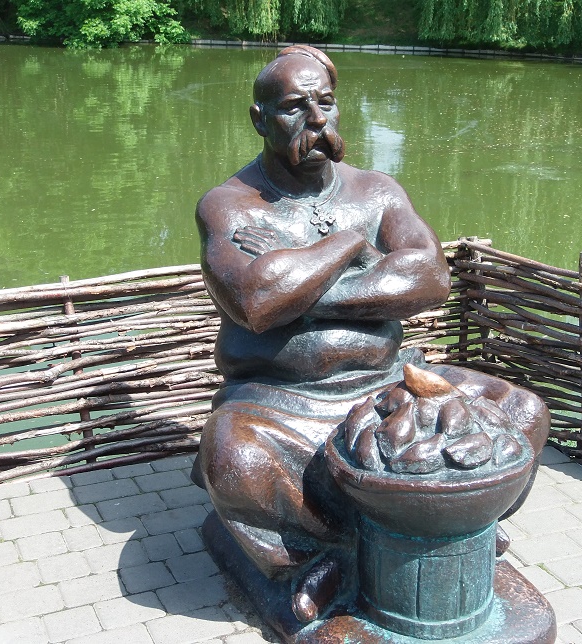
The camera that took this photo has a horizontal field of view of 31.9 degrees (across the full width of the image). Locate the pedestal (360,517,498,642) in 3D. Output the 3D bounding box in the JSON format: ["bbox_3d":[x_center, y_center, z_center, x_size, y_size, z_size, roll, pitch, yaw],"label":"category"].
[{"bbox_3d":[0.306,0.517,2.251,0.300,0.225,0.300,1,18,0],"label":"pedestal"}]

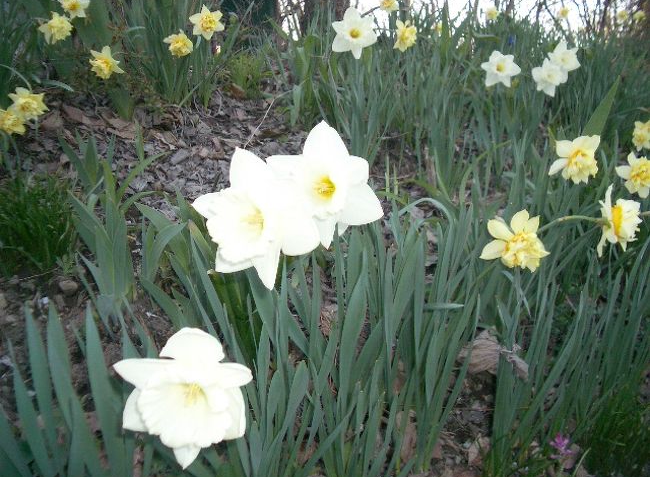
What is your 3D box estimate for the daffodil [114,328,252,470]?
[{"bbox_3d":[-0.106,0.119,0.490,0.103,0.103,0.060,-2,9,-6],"label":"daffodil"}]

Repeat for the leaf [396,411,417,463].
[{"bbox_3d":[0.107,0.261,0.865,0.030,0.020,0.080,4,33,6],"label":"leaf"}]

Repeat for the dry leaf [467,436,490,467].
[{"bbox_3d":[0.197,0.274,0.845,0.030,0.020,0.040,-4,33,-6],"label":"dry leaf"}]

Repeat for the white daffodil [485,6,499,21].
[{"bbox_3d":[0.912,-1.233,3.600,0.078,0.085,0.050,5,29,13],"label":"white daffodil"}]

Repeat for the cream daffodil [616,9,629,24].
[{"bbox_3d":[1.811,-1.352,4.000,0.076,0.082,0.050,8,30,22],"label":"cream daffodil"}]

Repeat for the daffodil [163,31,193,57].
[{"bbox_3d":[-0.337,-0.443,1.500,0.067,0.060,0.045,-6,26,-14],"label":"daffodil"}]

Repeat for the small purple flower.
[{"bbox_3d":[0.294,0.260,0.820,0.026,0.028,0.025,0,22,0],"label":"small purple flower"}]

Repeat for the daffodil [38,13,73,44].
[{"bbox_3d":[-0.595,-0.466,1.450,0.068,0.068,0.048,-13,18,-29],"label":"daffodil"}]

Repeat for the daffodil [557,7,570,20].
[{"bbox_3d":[1.162,-1.096,3.200,0.066,0.062,0.045,-2,7,-5],"label":"daffodil"}]

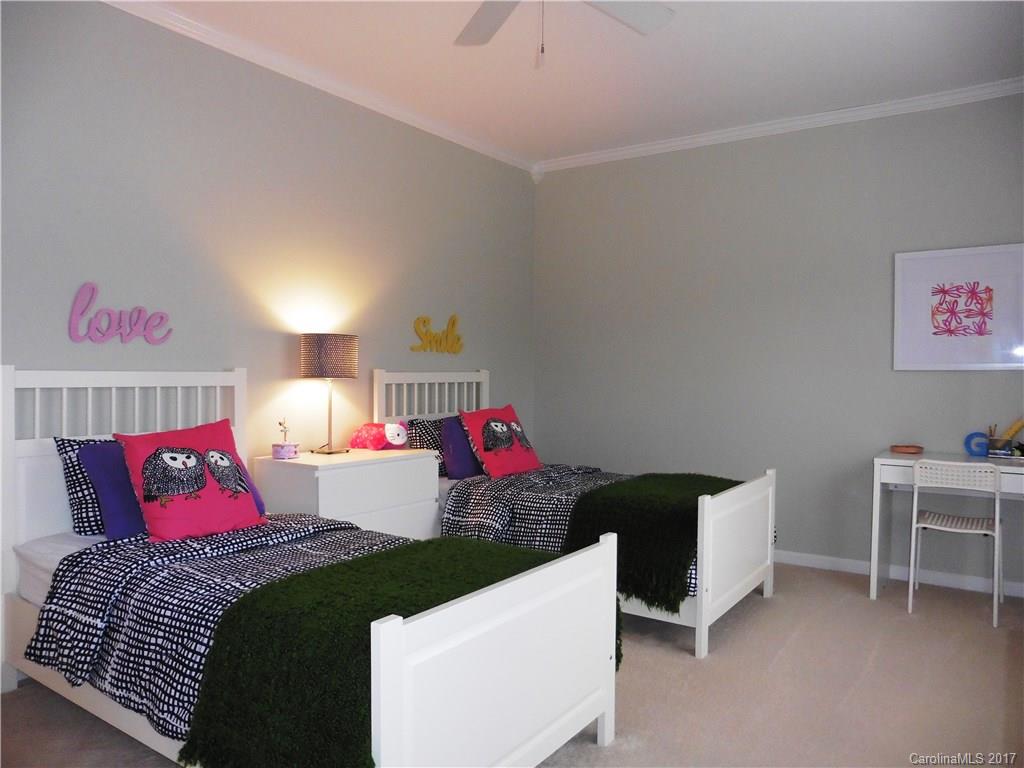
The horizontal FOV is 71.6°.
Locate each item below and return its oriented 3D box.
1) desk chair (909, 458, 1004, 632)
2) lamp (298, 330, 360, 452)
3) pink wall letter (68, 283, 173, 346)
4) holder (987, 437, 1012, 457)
[{"bbox_3d":[2.262,0.758,3.616,0.390,0.770,0.480,1,1,36],"label":"desk chair"},{"bbox_3d":[-0.933,0.042,3.652,0.285,0.615,0.285,0,1,0],"label":"lamp"},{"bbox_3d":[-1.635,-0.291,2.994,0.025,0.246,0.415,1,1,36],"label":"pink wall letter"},{"bbox_3d":[2.575,0.338,3.749,0.105,0.105,0.090,1,1,36],"label":"holder"}]

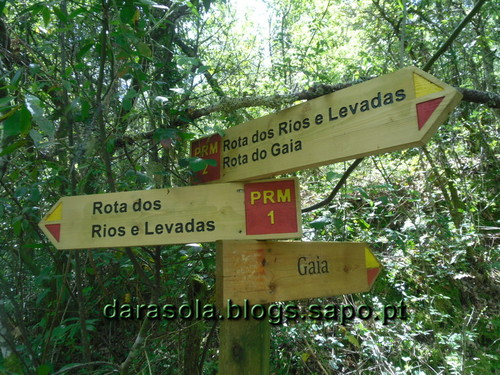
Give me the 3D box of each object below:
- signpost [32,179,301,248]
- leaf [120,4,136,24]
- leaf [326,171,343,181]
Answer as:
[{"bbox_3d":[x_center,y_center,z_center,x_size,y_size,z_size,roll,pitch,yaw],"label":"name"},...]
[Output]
[{"bbox_3d":[-0.235,0.079,1.075,0.743,0.145,0.028,-4,-11,13],"label":"signpost"},{"bbox_3d":[-0.436,-0.620,1.459,0.057,0.072,0.035,2,22,-17],"label":"leaf"},{"bbox_3d":[0.376,-0.053,1.811,0.071,0.044,0.045,-3,1,12],"label":"leaf"}]

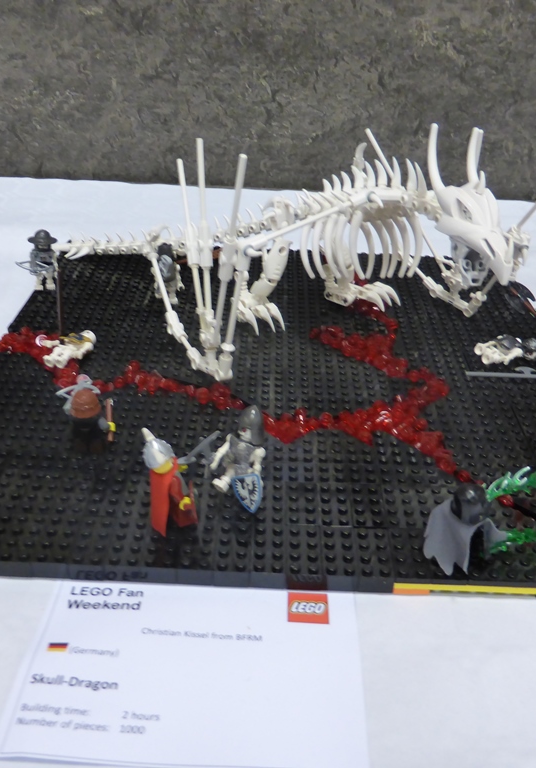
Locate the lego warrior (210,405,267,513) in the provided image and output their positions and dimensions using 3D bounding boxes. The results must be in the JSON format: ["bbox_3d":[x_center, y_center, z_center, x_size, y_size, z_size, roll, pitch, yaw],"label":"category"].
[{"bbox_3d":[-0.010,0.034,0.345,0.027,0.048,0.024,19,36,25],"label":"lego warrior"}]

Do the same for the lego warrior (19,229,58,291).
[{"bbox_3d":[-0.177,-0.096,0.547,0.030,0.046,0.020,-1,32,-4],"label":"lego warrior"}]

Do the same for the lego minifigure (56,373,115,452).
[{"bbox_3d":[-0.096,0.016,0.379,0.029,0.039,0.024,2,32,0],"label":"lego minifigure"}]

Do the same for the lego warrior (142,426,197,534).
[{"bbox_3d":[-0.045,0.043,0.327,0.026,0.050,0.026,-18,37,-28],"label":"lego warrior"}]

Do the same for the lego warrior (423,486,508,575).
[{"bbox_3d":[0.086,0.060,0.310,0.034,0.045,0.029,-12,35,-21],"label":"lego warrior"}]

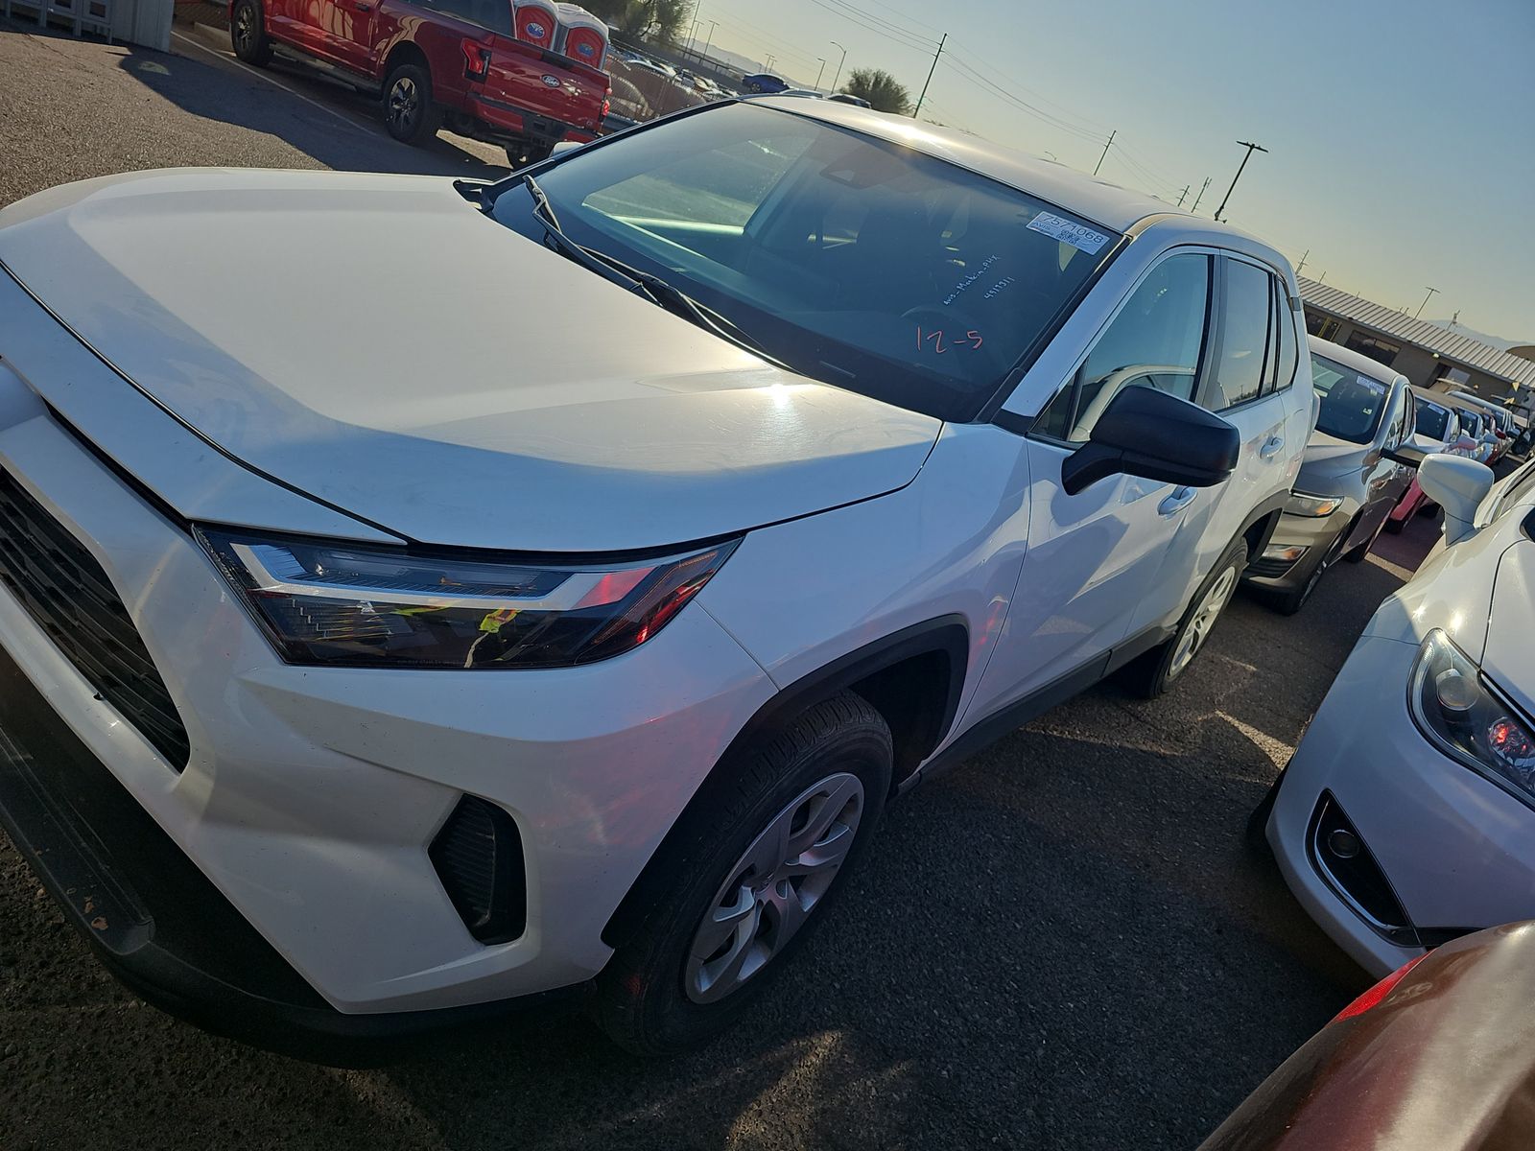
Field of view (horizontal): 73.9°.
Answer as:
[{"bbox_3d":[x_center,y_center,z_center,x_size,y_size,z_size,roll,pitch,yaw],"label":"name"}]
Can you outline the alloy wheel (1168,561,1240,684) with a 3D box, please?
[{"bbox_3d":[1.580,0.128,3.898,0.190,0.464,0.464,33,26,29],"label":"alloy wheel"}]

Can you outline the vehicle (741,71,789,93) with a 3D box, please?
[{"bbox_3d":[0.455,-34.491,72.189,4.500,1.460,1.800,19,24,-3],"label":"vehicle"}]

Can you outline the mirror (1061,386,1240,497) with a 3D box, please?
[{"bbox_3d":[0.719,-0.231,1.895,0.235,0.215,0.230,33,26,29],"label":"mirror"}]

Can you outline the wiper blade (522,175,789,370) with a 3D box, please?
[{"bbox_3d":[-0.284,-0.661,2.135,0.150,0.100,1.060,-5,37,-45],"label":"wiper blade"}]

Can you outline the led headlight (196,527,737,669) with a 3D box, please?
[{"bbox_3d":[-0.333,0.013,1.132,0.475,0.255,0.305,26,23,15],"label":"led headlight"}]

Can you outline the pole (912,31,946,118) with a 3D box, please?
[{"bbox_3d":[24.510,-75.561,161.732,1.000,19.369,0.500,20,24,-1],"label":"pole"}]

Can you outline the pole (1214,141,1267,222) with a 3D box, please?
[{"bbox_3d":[33.921,-27.228,76.581,2.200,10.073,0.350,26,24,14],"label":"pole"}]

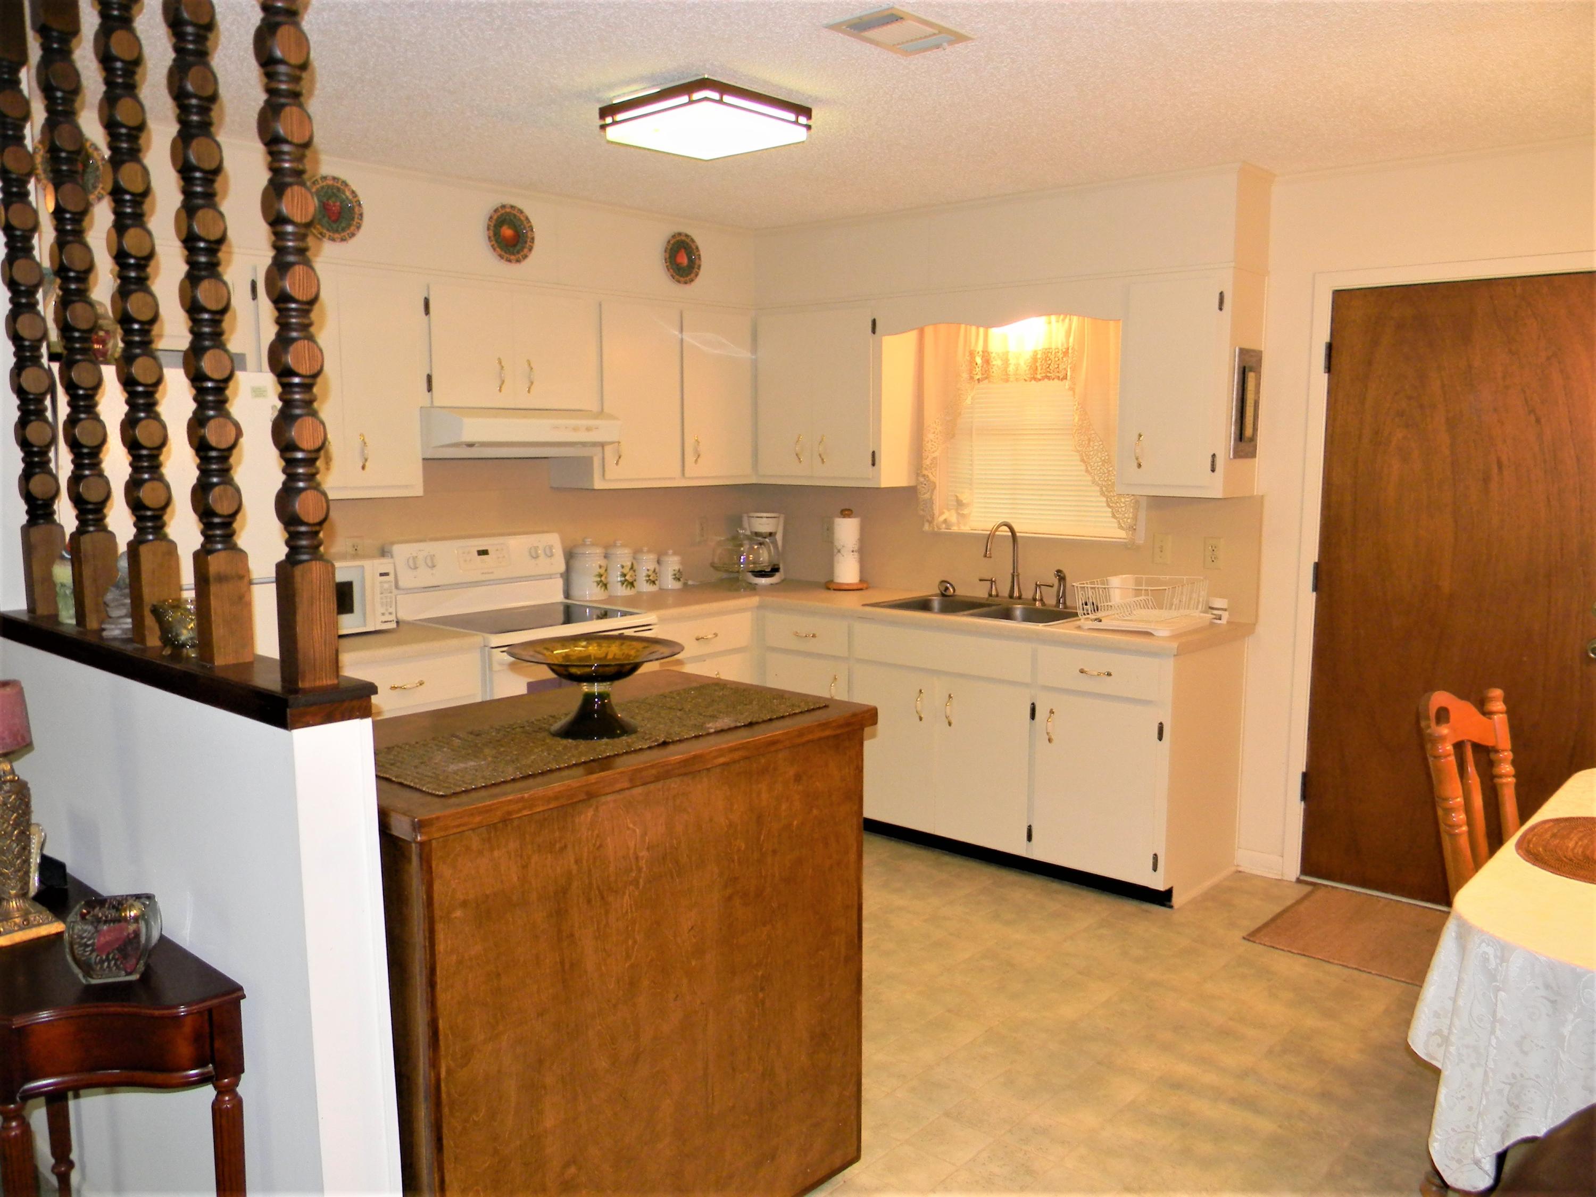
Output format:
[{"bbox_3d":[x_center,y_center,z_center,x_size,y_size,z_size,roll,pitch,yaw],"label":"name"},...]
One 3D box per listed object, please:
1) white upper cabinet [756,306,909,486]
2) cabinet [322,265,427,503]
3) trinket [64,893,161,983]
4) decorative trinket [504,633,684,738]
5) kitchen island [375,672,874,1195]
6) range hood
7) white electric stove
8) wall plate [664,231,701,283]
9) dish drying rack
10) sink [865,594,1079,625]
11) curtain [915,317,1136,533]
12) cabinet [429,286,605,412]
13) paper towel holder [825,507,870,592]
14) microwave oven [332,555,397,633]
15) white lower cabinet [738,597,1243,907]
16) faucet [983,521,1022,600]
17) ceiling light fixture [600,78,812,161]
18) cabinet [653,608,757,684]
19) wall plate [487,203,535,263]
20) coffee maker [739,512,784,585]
[{"bbox_3d":[0.163,-0.877,5.595,0.695,0.763,0.295,6,9,41],"label":"white upper cabinet"},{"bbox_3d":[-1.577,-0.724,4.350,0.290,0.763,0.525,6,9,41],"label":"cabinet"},{"bbox_3d":[-1.053,0.520,2.001,0.117,0.114,0.090,-2,7,-14],"label":"trinket"},{"bbox_3d":[-0.392,0.177,2.496,0.335,0.158,0.335,0,7,0],"label":"decorative trinket"},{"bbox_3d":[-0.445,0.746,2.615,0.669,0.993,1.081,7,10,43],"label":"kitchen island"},{"bbox_3d":[-1.079,-0.611,4.760,0.460,0.177,0.764,6,9,41],"label":"range hood"},{"bbox_3d":[-1.006,0.385,4.835,0.660,1.180,0.760,6,9,41],"label":"white electric stove"},{"bbox_3d":[-0.475,-1.398,5.311,0.024,0.207,0.207,6,9,41],"label":"wall plate"},{"bbox_3d":[1.214,0.022,4.549,0.345,0.151,0.420,6,9,41],"label":"dish drying rack"},{"bbox_3d":[0.712,0.129,4.935,0.820,0.185,0.503,6,9,41],"label":"sink"},{"bbox_3d":[0.885,-0.678,5.121,0.995,0.895,0.090,6,9,41],"label":"curtain"},{"bbox_3d":[-1.135,-0.927,4.790,0.285,0.447,0.780,6,9,41],"label":"cabinet"},{"bbox_3d":[0.221,-0.212,5.623,0.192,0.345,0.192,0,7,0],"label":"paper towel holder"},{"bbox_3d":[-1.603,-0.007,4.341,0.290,0.238,0.432,6,9,41],"label":"microwave oven"},{"bbox_3d":[0.725,0.506,5.057,1.835,0.890,0.615,6,9,41],"label":"white lower cabinet"},{"bbox_3d":[0.814,-0.140,5.089,0.055,0.325,0.260,6,9,41],"label":"faucet"},{"bbox_3d":[-0.247,-1.282,3.473,0.410,0.090,0.410,6,9,41],"label":"ceiling light fixture"},{"bbox_3d":[-0.577,0.466,5.354,0.615,0.869,0.590,6,9,41],"label":"cabinet"},{"bbox_3d":[-1.027,-1.315,4.644,0.025,0.216,0.212,6,9,41],"label":"wall plate"},{"bbox_3d":[-0.149,-0.231,5.866,0.190,0.320,0.220,0,7,-1],"label":"coffee maker"}]

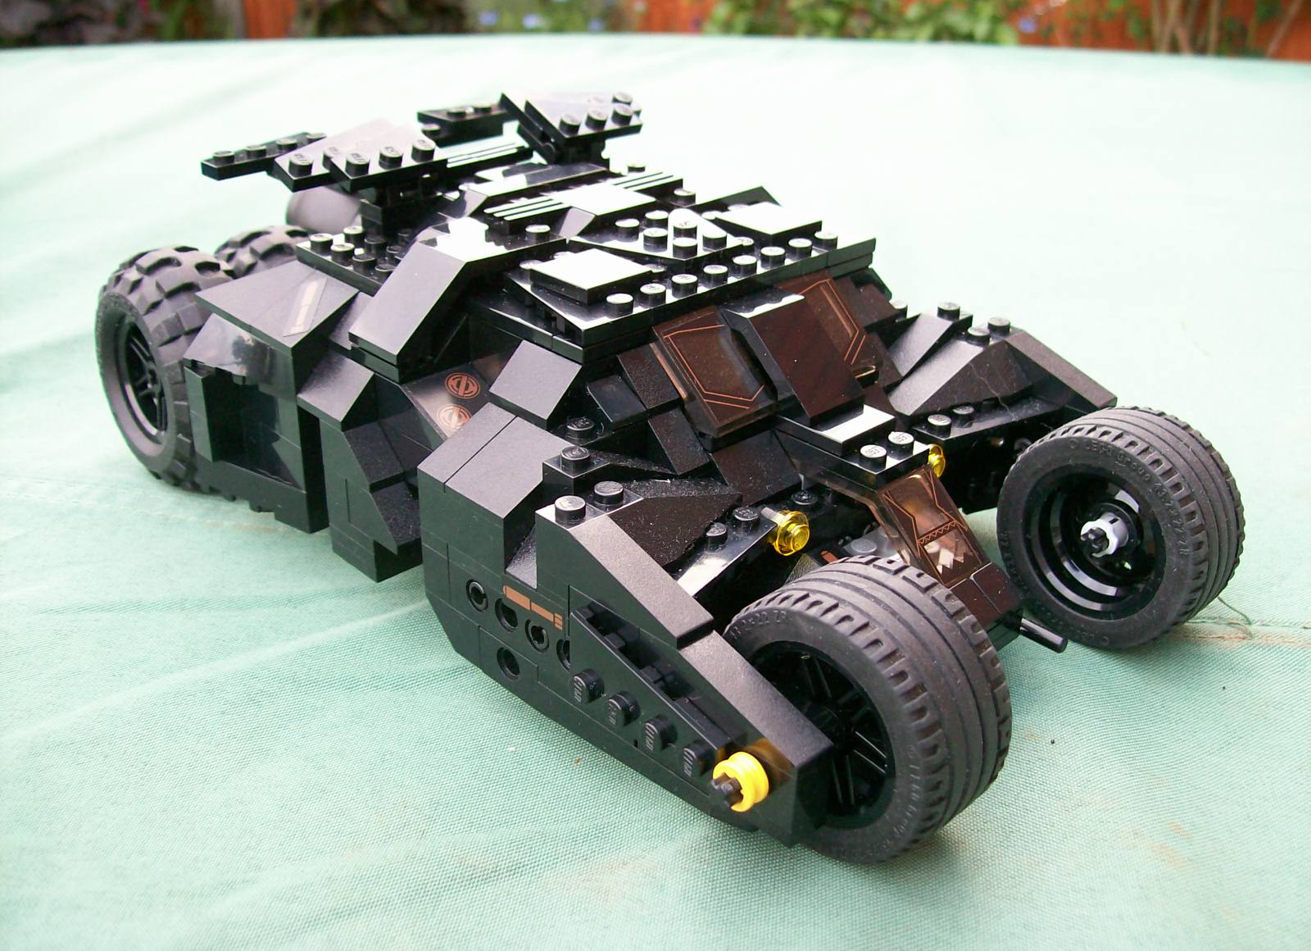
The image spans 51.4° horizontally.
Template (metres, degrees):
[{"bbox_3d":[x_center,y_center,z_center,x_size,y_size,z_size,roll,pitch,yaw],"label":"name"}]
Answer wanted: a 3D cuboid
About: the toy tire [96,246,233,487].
[{"bbox_3d":[-0.106,-0.024,0.308,0.026,0.056,0.056,-23,36,-38],"label":"toy tire"}]

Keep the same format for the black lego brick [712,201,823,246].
[{"bbox_3d":[0.023,-0.051,0.278,0.016,0.003,0.016,-23,36,-38],"label":"black lego brick"}]

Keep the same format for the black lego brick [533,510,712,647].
[{"bbox_3d":[-0.005,0.014,0.211,0.008,0.010,0.032,-24,37,-39],"label":"black lego brick"}]

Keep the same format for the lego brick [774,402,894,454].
[{"bbox_3d":[0.032,-0.010,0.252,0.016,0.003,0.016,-24,37,-39],"label":"lego brick"}]

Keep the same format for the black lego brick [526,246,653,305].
[{"bbox_3d":[-0.012,-0.036,0.248,0.016,0.003,0.016,-23,36,-38],"label":"black lego brick"}]

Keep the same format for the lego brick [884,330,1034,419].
[{"bbox_3d":[0.061,-0.019,0.274,0.031,0.010,0.016,-23,36,-38],"label":"lego brick"}]

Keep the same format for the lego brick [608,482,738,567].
[{"bbox_3d":[0.004,0.005,0.225,0.032,0.010,0.016,-23,36,-38],"label":"lego brick"}]

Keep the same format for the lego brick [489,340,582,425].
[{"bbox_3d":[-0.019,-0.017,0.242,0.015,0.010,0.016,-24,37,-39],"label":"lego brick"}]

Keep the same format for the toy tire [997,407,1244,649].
[{"bbox_3d":[0.089,0.010,0.261,0.022,0.043,0.043,-19,34,-37],"label":"toy tire"}]

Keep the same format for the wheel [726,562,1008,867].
[{"bbox_3d":[0.031,0.036,0.211,0.022,0.043,0.043,-23,37,-39],"label":"wheel"}]

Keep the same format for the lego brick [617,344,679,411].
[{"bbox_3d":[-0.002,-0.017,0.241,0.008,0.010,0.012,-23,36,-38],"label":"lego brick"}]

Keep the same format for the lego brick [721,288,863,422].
[{"bbox_3d":[0.025,-0.022,0.254,0.016,0.017,0.023,-24,37,-39],"label":"lego brick"}]

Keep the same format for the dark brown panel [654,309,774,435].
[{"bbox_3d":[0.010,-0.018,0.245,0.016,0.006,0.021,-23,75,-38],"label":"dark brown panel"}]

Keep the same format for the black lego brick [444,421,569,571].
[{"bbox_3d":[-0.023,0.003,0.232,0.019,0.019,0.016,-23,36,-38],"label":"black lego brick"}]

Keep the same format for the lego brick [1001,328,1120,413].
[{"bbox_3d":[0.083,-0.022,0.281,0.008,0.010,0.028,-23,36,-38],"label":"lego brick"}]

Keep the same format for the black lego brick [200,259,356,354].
[{"bbox_3d":[-0.074,-0.036,0.272,0.019,0.009,0.037,-23,36,-38],"label":"black lego brick"}]

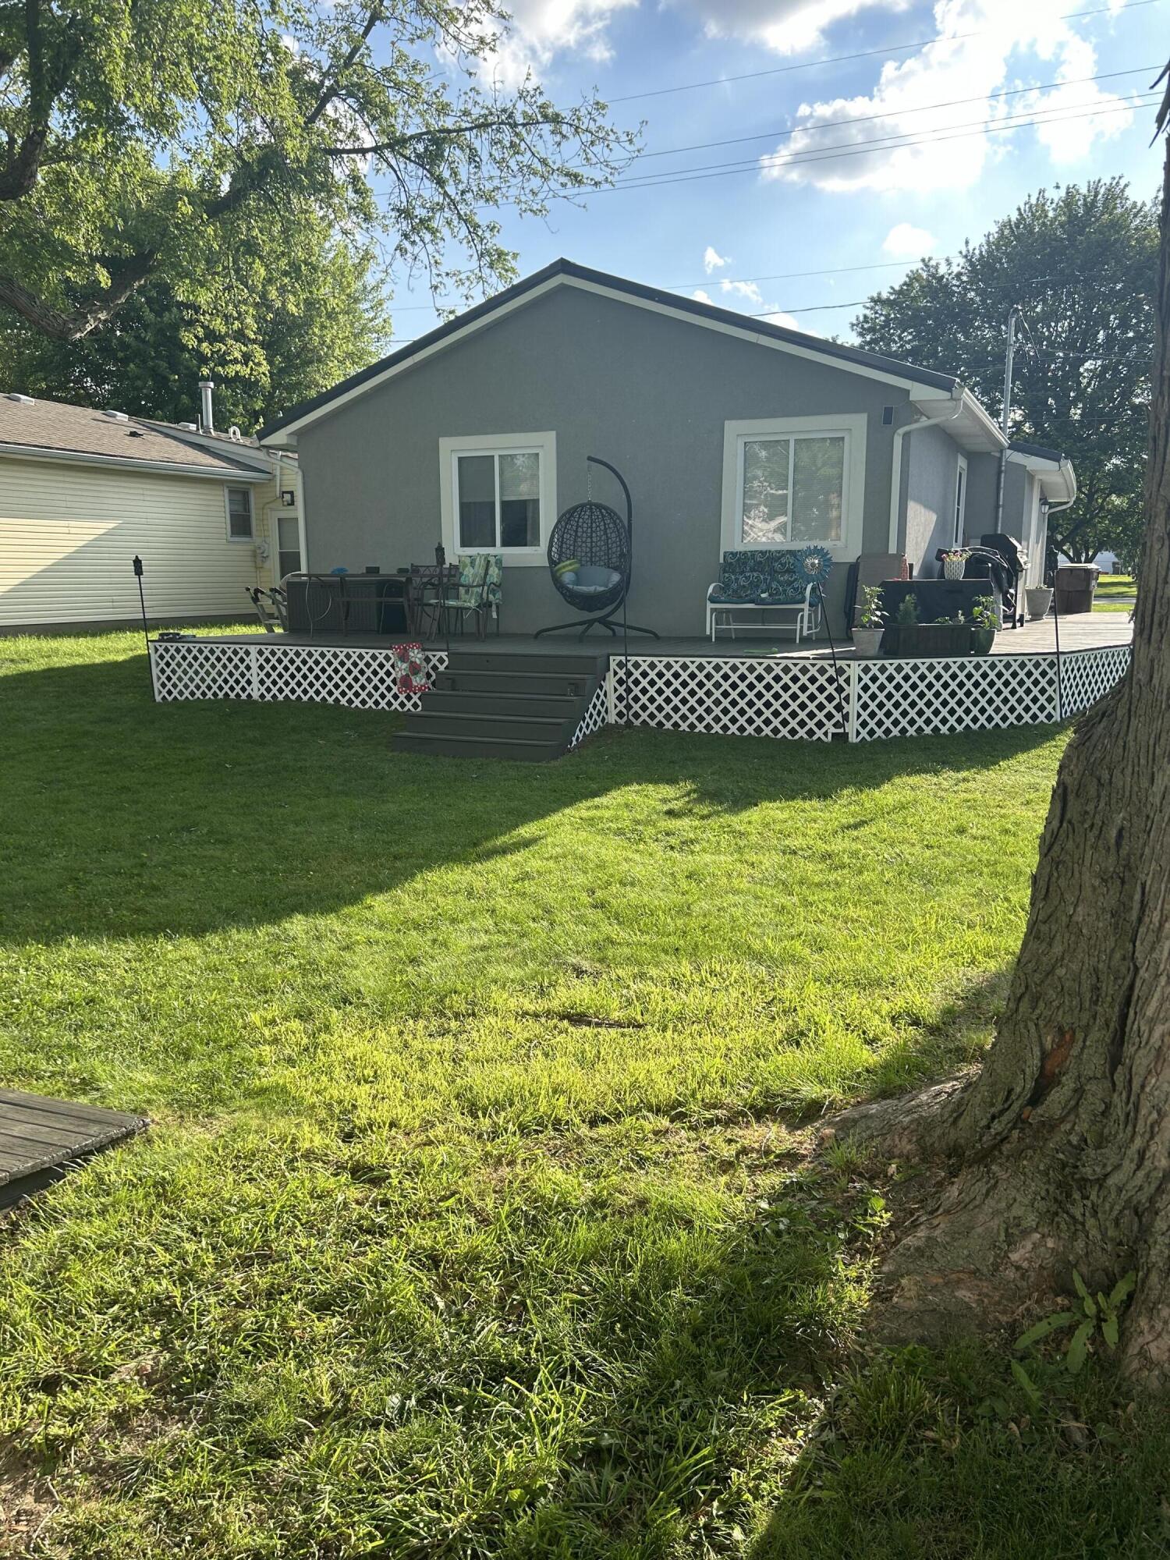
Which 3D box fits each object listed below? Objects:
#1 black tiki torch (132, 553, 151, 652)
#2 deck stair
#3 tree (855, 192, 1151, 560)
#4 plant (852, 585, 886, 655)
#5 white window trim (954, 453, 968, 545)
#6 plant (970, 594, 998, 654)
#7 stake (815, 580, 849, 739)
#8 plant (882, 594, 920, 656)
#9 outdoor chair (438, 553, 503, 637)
[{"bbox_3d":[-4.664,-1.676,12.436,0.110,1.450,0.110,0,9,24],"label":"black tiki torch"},{"bbox_3d":[-0.716,-0.653,10.032,1.600,0.780,1.080,4,11,21],"label":"deck stair"},{"bbox_3d":[14.533,-11.279,35.128,12.000,12.603,11.500,4,11,21],"label":"tree"},{"bbox_3d":[2.463,-1.378,10.114,0.290,0.610,0.290,4,11,23],"label":"plant"},{"bbox_3d":[5.182,-3.796,16.087,0.090,1.300,1.217,4,11,23],"label":"white window trim"},{"bbox_3d":[3.540,-1.377,10.348,0.240,0.520,0.240,4,11,23],"label":"plant"},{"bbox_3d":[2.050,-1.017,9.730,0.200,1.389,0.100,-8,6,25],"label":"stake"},{"bbox_3d":[2.760,-1.351,10.182,0.320,0.540,0.300,4,11,23],"label":"plant"},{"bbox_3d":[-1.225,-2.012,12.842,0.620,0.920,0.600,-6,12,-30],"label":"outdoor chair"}]

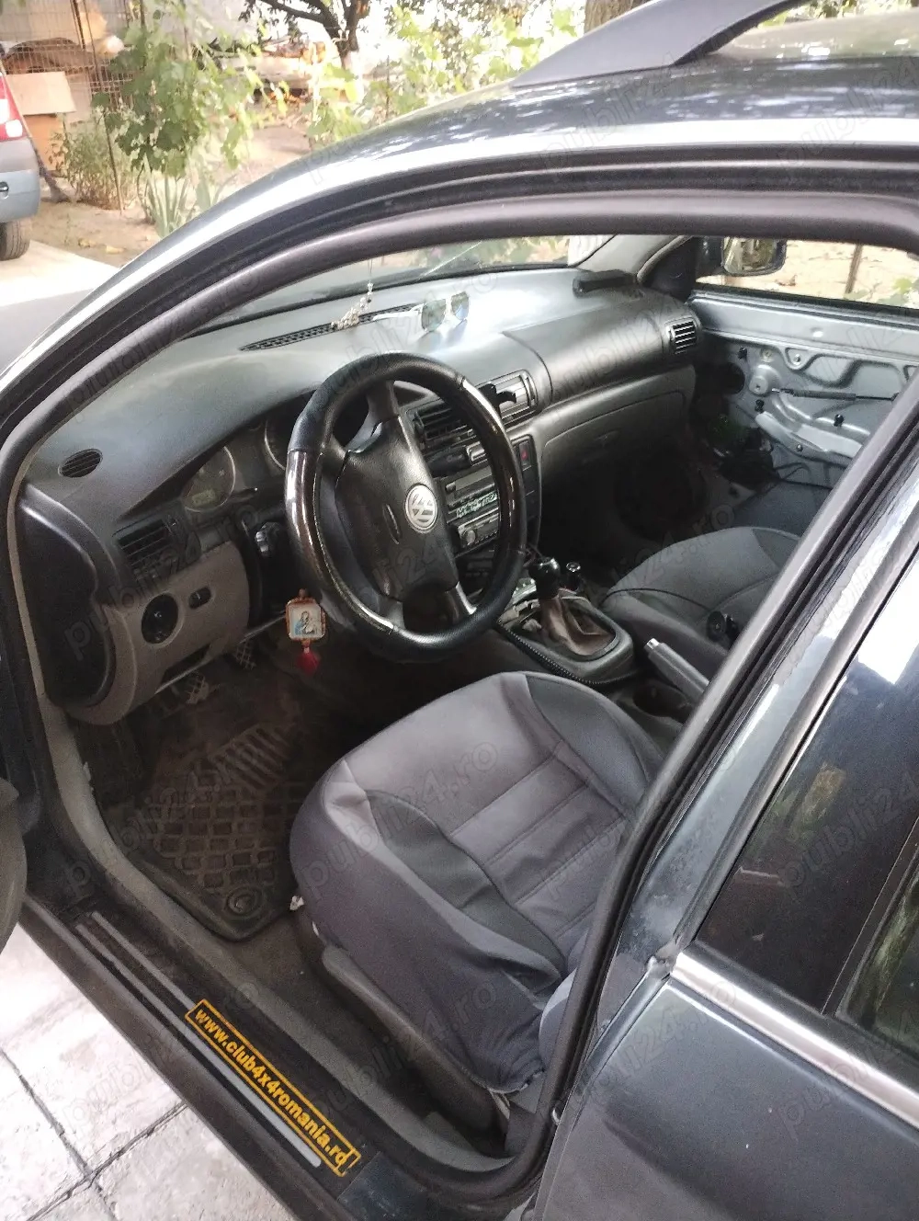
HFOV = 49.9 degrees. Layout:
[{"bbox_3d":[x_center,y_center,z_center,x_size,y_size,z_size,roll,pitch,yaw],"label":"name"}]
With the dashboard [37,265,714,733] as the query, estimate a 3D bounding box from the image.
[{"bbox_3d":[-0.134,-0.299,1.757,0.555,0.445,1.420,23,37,37],"label":"dashboard"}]

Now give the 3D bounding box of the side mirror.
[{"bbox_3d":[0.602,-0.798,2.123,0.190,0.135,0.110,-21,34,-30],"label":"side mirror"}]

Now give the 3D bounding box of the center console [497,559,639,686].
[{"bbox_3d":[0.144,-0.001,1.642,0.310,0.198,0.192,23,37,37],"label":"center console"}]

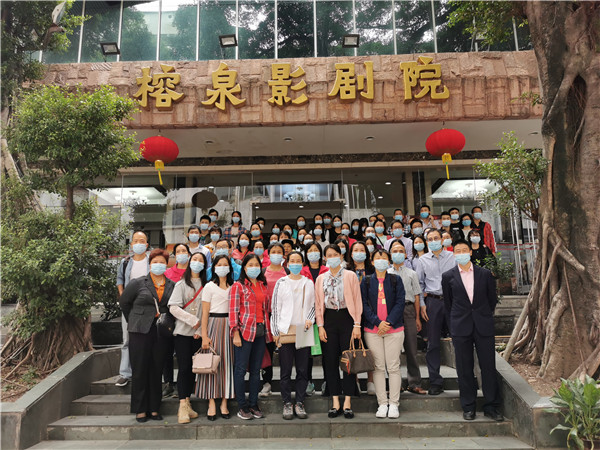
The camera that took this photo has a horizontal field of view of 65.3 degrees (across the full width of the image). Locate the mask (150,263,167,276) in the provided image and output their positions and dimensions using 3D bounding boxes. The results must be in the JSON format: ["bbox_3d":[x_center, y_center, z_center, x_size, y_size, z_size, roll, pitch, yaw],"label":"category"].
[{"bbox_3d":[-1.404,0.444,4.650,0.160,0.115,0.085,2,-10,-15],"label":"mask"}]

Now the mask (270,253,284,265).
[{"bbox_3d":[-0.247,0.374,5.040,0.145,0.113,0.085,-1,-10,-2],"label":"mask"}]

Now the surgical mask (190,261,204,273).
[{"bbox_3d":[-1.012,0.420,4.620,0.147,0.115,0.085,1,-10,-10],"label":"surgical mask"}]

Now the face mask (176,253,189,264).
[{"bbox_3d":[-1.300,0.376,5.180,0.135,0.110,0.085,1,-10,-12],"label":"face mask"}]

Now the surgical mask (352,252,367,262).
[{"bbox_3d":[0.657,0.357,5.140,0.140,0.110,0.085,-2,-9,6],"label":"surgical mask"}]

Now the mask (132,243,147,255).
[{"bbox_3d":[-1.761,0.267,5.150,0.145,0.115,0.085,2,-10,-16],"label":"mask"}]

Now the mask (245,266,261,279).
[{"bbox_3d":[-0.462,0.483,4.680,0.148,0.115,0.085,0,-10,-6],"label":"mask"}]

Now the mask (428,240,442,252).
[{"bbox_3d":[1.451,0.229,5.020,0.150,0.113,0.085,-4,-10,16],"label":"mask"}]

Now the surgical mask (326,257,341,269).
[{"bbox_3d":[0.337,0.380,4.650,0.148,0.110,0.085,-7,-10,3],"label":"surgical mask"}]

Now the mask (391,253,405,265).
[{"bbox_3d":[1.084,0.375,5.160,0.140,0.120,0.085,-2,-10,10],"label":"mask"}]

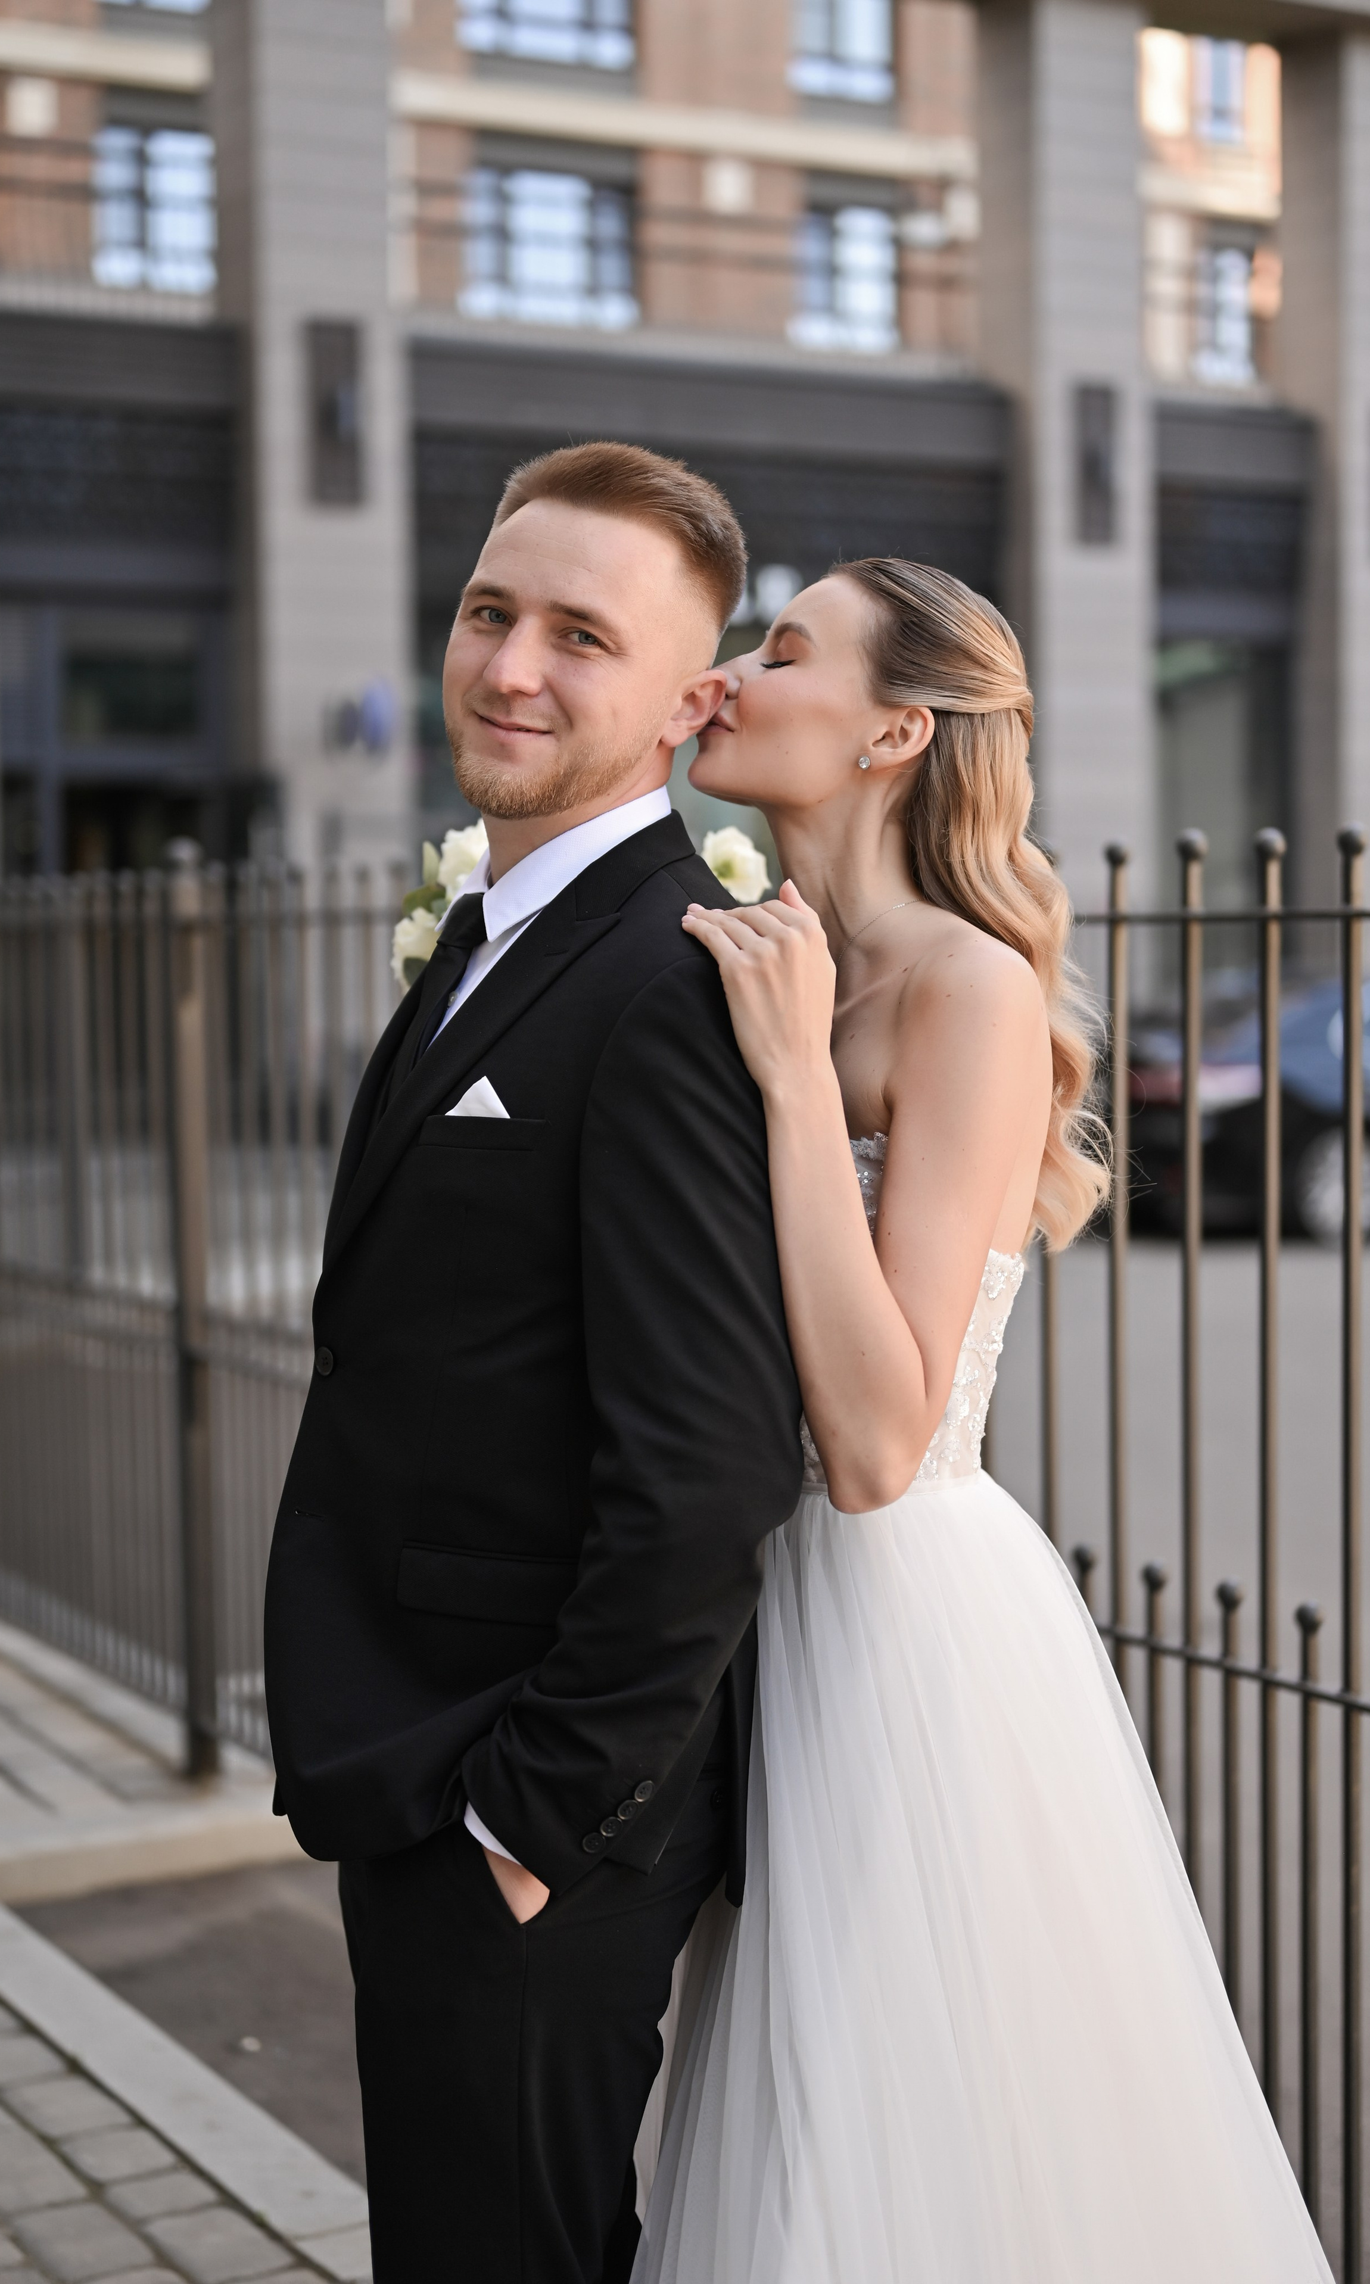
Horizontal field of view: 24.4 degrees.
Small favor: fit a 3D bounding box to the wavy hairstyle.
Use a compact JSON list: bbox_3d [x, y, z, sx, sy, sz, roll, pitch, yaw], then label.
[{"bbox_3d":[0.208,-0.172,2.300,0.195,0.485,0.200,-1,2,-2],"label":"wavy hairstyle"}]

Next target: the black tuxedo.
[{"bbox_3d":[-0.110,0.510,2.240,0.340,1.470,0.490,-2,2,-26],"label":"black tuxedo"}]

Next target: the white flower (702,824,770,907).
[{"bbox_3d":[0.035,-0.203,2.330,0.060,0.060,0.045,-1,4,0],"label":"white flower"}]

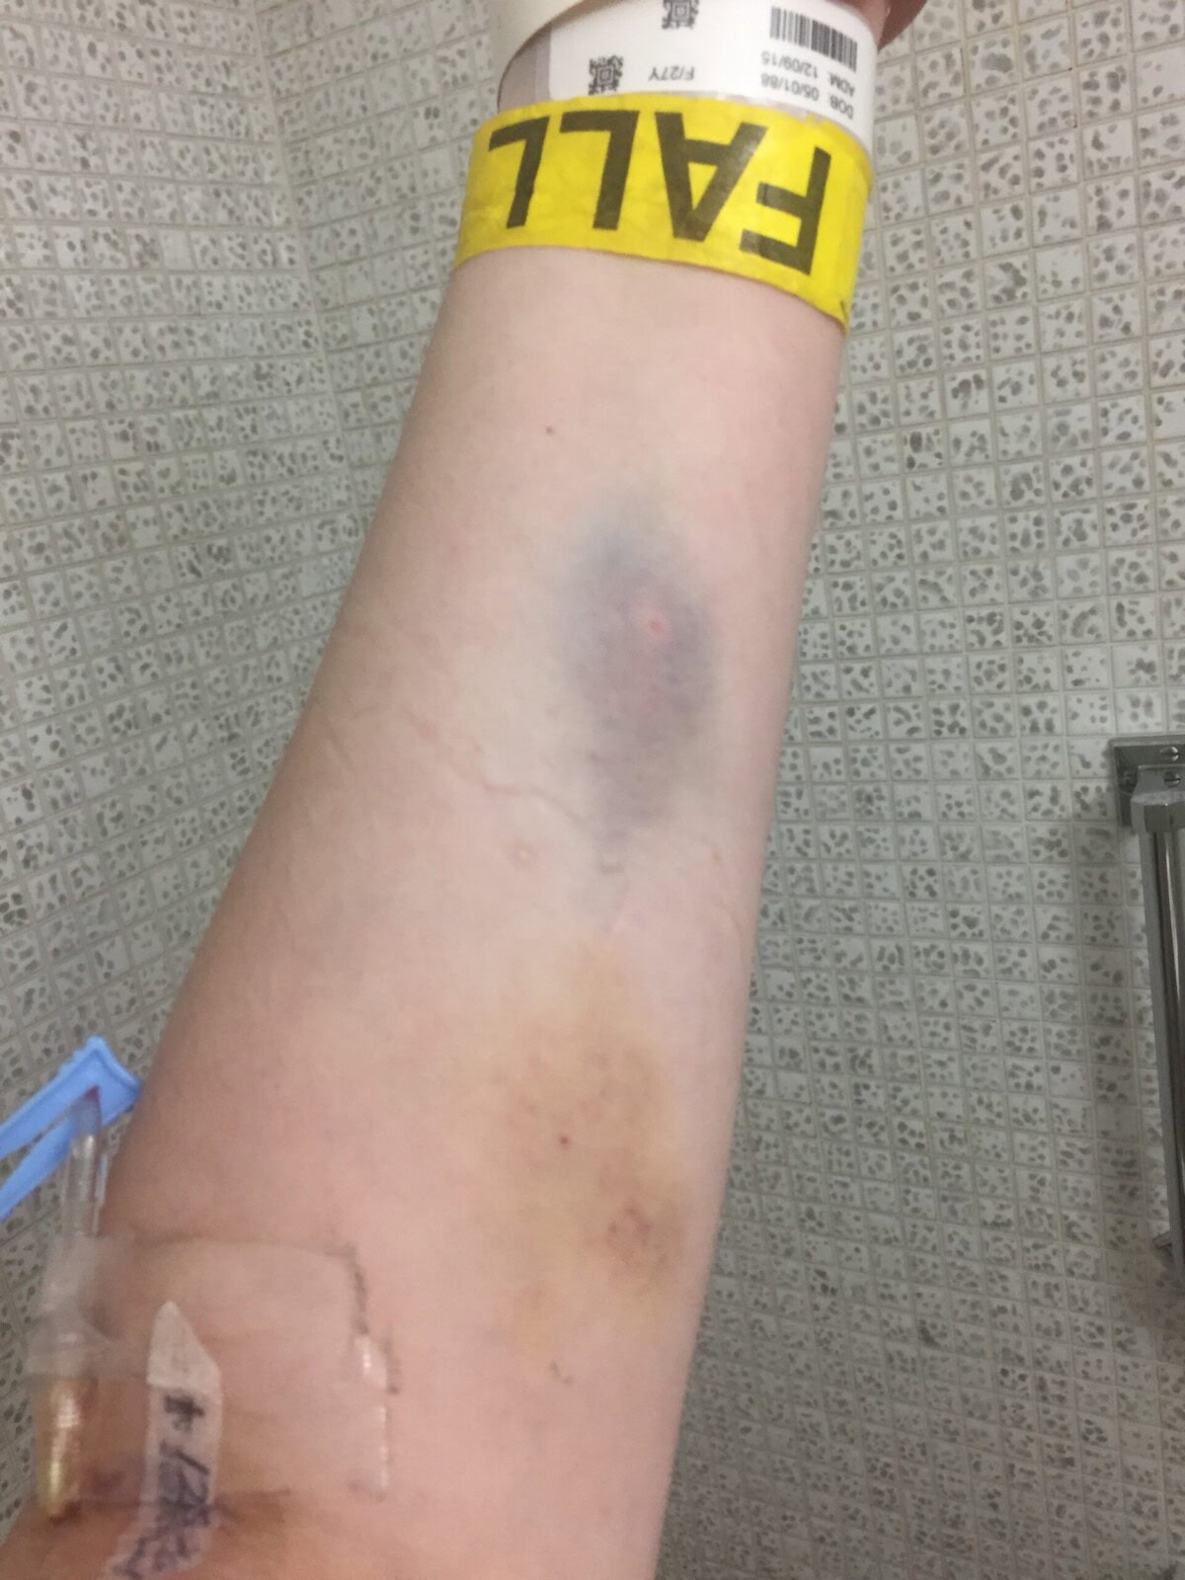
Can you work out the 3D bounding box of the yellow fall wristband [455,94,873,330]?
[{"bbox_3d":[0.011,-0.090,0.217,0.065,0.024,0.045,10,0,3],"label":"yellow fall wristband"}]

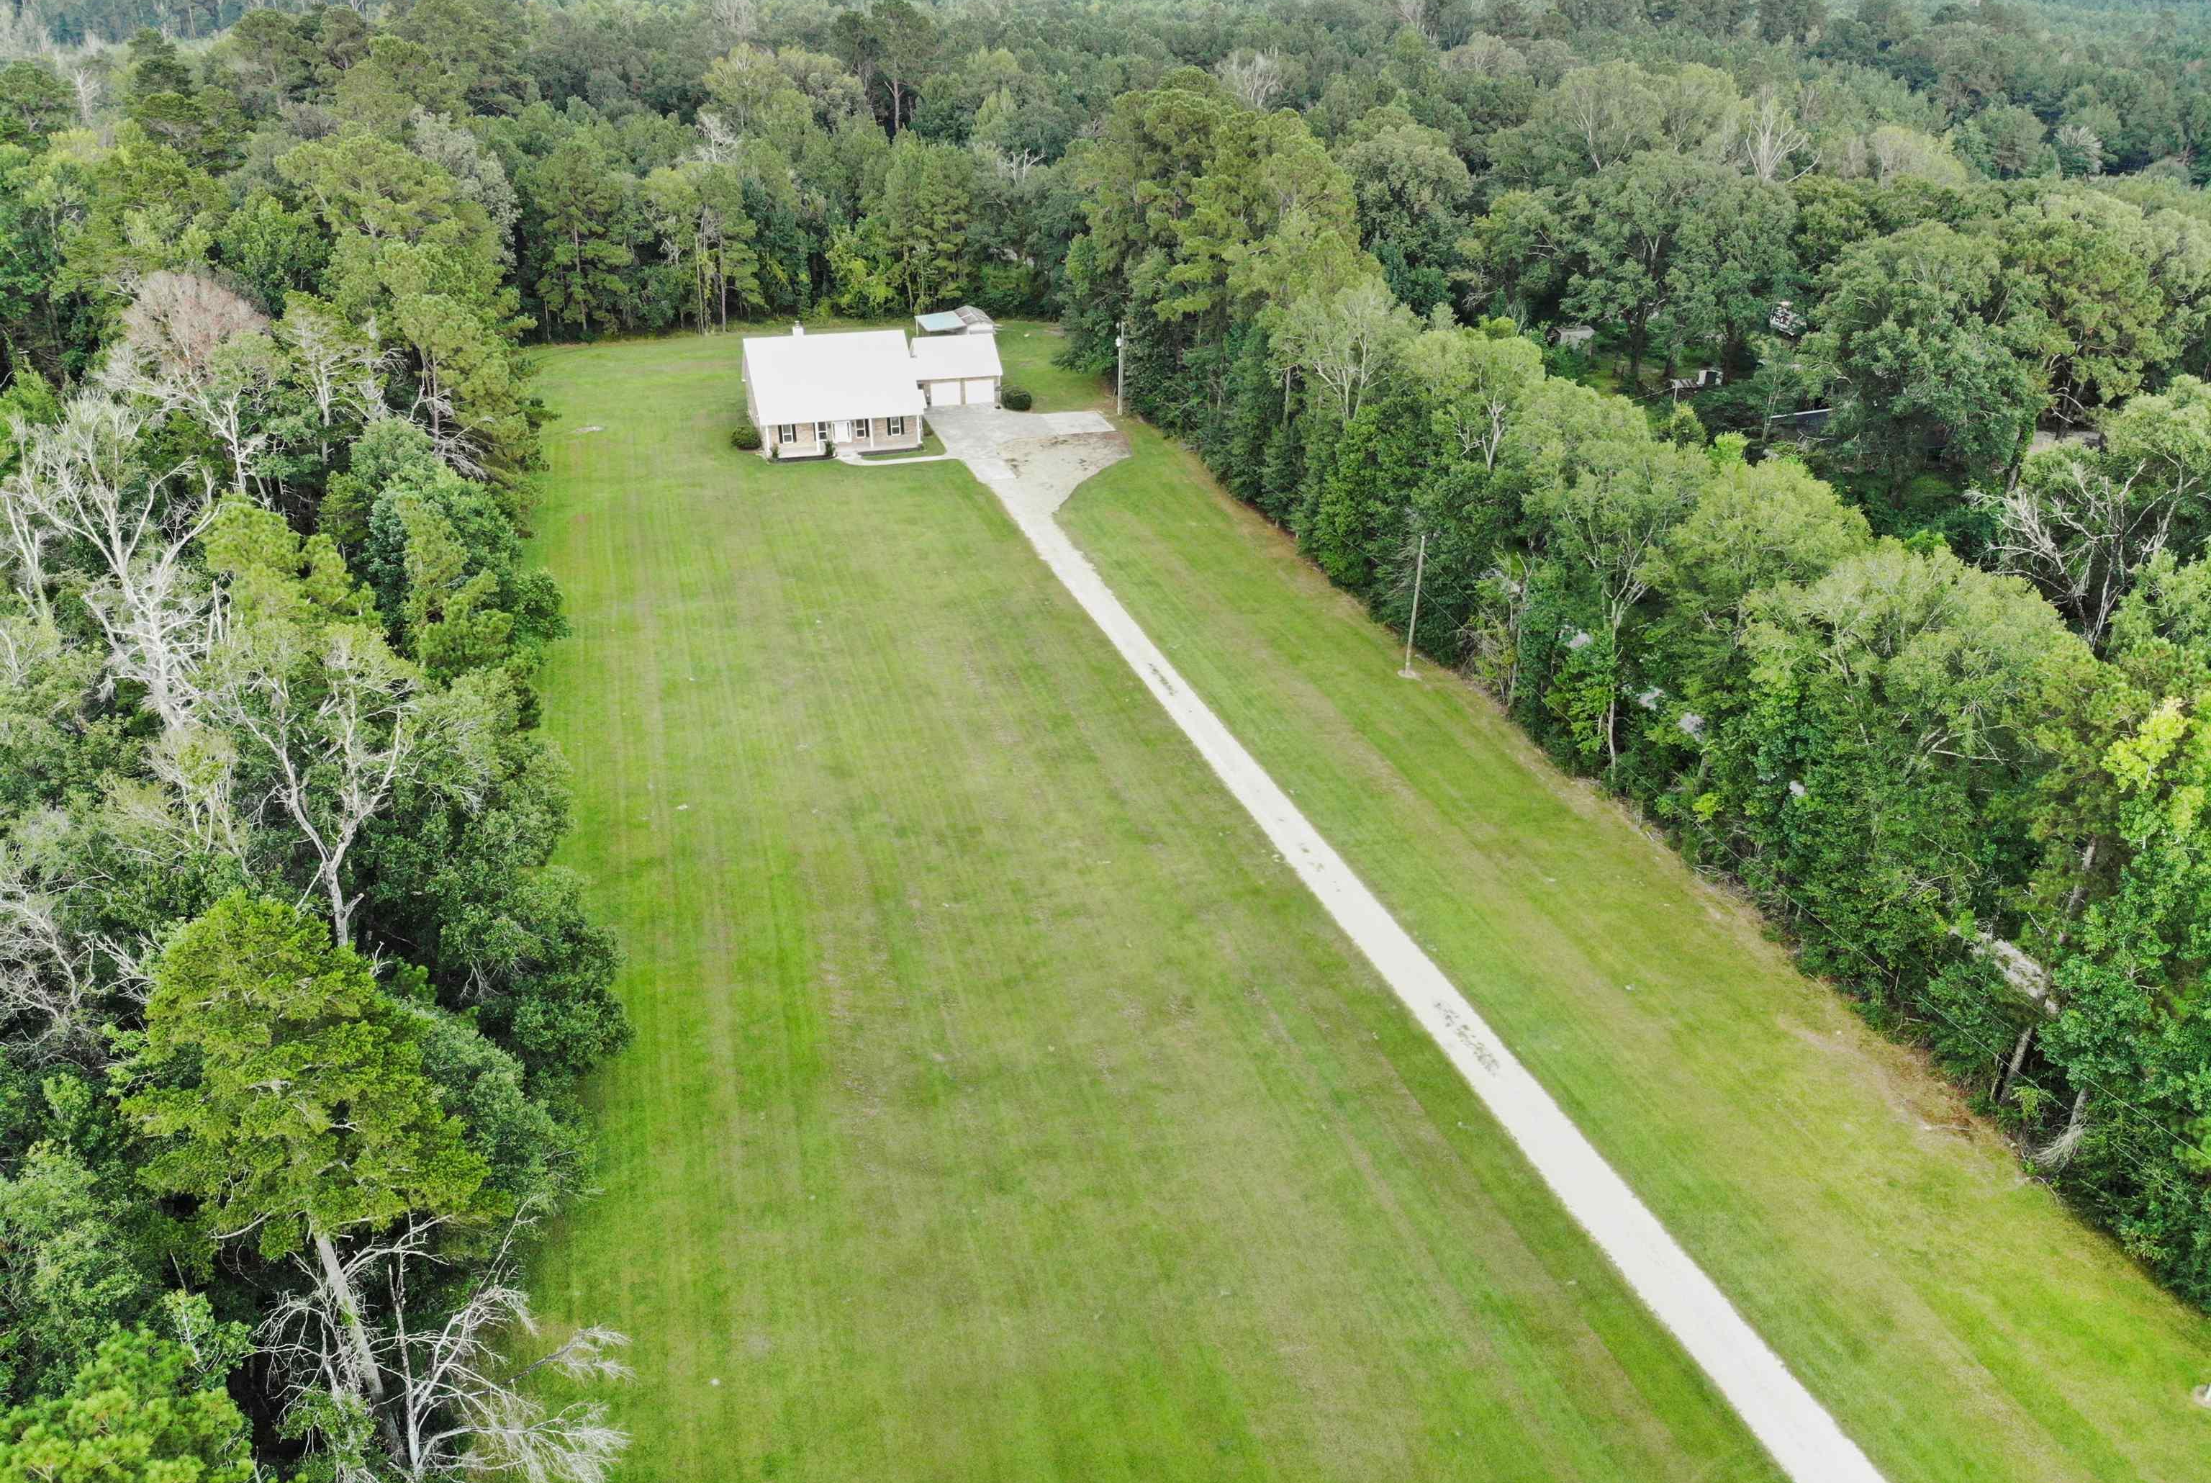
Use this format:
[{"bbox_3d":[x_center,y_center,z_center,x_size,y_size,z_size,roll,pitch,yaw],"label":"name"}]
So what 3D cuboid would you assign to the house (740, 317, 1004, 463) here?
[{"bbox_3d":[-19.570,-32.382,133.982,23.031,8.900,18.279,-8,29,-15],"label":"house"}]

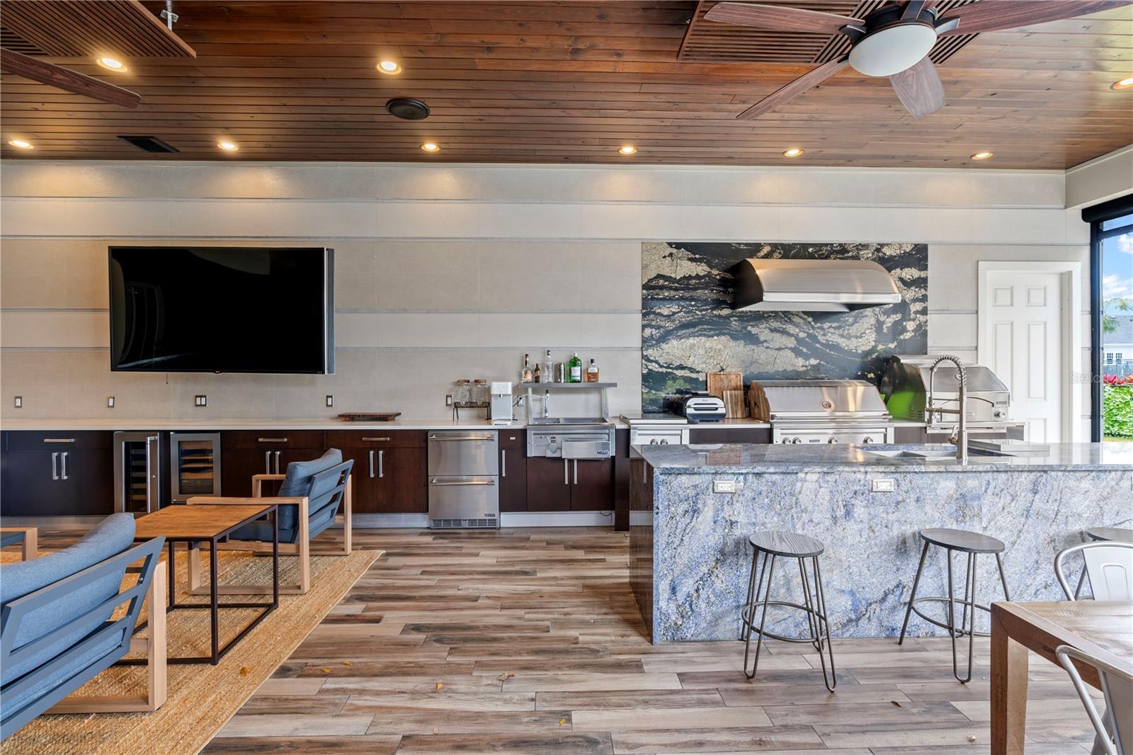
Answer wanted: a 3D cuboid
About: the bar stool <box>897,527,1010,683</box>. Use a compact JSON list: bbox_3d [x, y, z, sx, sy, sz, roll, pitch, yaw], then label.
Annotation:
[{"bbox_3d":[1.916,1.074,2.593,0.400,0.588,0.400,0,0,-12],"label":"bar stool"}]

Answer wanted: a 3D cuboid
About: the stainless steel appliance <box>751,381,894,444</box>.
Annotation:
[{"bbox_3d":[2.321,0.356,4.992,1.066,0.645,0.680,0,1,-2],"label":"stainless steel appliance"}]

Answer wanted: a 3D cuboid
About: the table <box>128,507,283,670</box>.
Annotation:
[{"bbox_3d":[-1.979,1.049,2.809,0.617,0.601,0.590,0,1,-2],"label":"table"}]

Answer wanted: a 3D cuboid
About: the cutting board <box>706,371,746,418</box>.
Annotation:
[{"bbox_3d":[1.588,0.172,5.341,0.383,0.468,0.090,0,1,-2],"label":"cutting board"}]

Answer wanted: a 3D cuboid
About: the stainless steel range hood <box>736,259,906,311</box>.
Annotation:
[{"bbox_3d":[2.324,-0.895,5.035,1.226,0.465,0.710,0,1,-2],"label":"stainless steel range hood"}]

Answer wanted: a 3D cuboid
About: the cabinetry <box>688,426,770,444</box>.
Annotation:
[{"bbox_3d":[1.435,0.546,4.958,0.733,0.198,0.480,0,1,-2],"label":"cabinetry"}]

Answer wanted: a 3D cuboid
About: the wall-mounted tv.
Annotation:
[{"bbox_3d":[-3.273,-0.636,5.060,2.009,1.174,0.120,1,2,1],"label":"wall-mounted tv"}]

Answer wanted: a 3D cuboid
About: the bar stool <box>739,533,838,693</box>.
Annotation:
[{"bbox_3d":[1.042,1.075,2.542,0.400,0.588,0.400,0,0,15],"label":"bar stool"}]

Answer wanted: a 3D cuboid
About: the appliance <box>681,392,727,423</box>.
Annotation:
[{"bbox_3d":[1.261,0.278,5.048,0.365,0.268,0.380,0,1,-2],"label":"appliance"}]

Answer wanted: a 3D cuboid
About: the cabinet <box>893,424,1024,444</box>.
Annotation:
[{"bbox_3d":[3.553,0.885,5.191,1.208,0.910,0.670,0,0,-2],"label":"cabinet"}]

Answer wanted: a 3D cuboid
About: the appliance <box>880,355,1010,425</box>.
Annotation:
[{"bbox_3d":[3.619,0.101,5.142,0.770,0.648,0.610,0,0,-2],"label":"appliance"}]

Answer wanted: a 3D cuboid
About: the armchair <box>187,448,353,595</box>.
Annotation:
[{"bbox_3d":[-1.964,0.925,3.652,0.760,0.818,0.720,0,1,-2],"label":"armchair"}]

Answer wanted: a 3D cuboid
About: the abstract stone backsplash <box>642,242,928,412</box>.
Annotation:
[{"bbox_3d":[2.240,-0.480,5.471,2.962,1.792,0.030,0,0,-2],"label":"abstract stone backsplash"}]

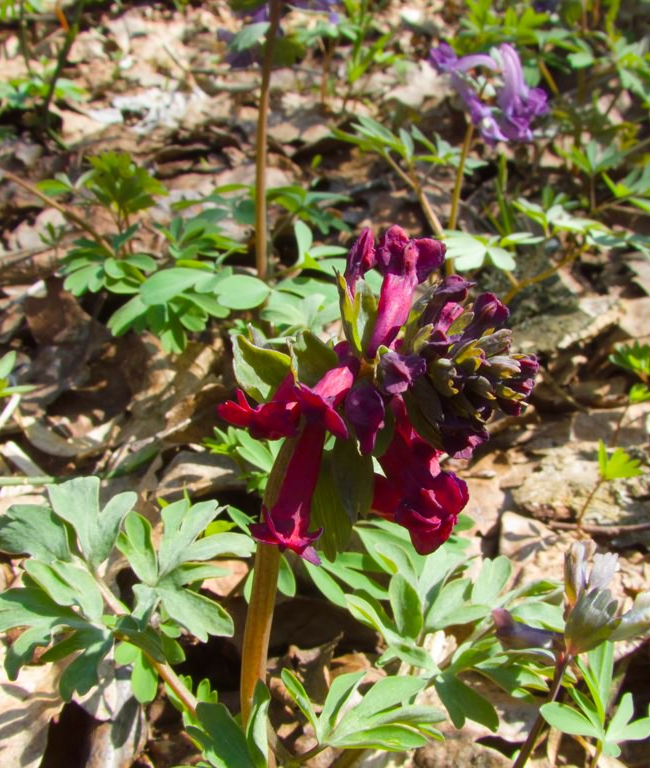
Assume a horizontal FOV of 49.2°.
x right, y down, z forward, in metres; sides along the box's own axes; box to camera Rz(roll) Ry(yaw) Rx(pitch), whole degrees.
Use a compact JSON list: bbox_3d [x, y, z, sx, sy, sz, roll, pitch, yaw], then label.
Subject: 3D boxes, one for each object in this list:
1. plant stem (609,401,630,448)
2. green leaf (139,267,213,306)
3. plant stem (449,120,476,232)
[{"bbox_3d":[0.114,0.016,0.274,0.003,0.022,0.003,3,34,0],"label":"plant stem"},{"bbox_3d":[-0.052,-0.034,0.250,0.027,0.006,0.015,-15,72,-14],"label":"green leaf"},{"bbox_3d":[0.046,-0.069,0.240,0.004,0.039,0.004,4,37,0],"label":"plant stem"}]

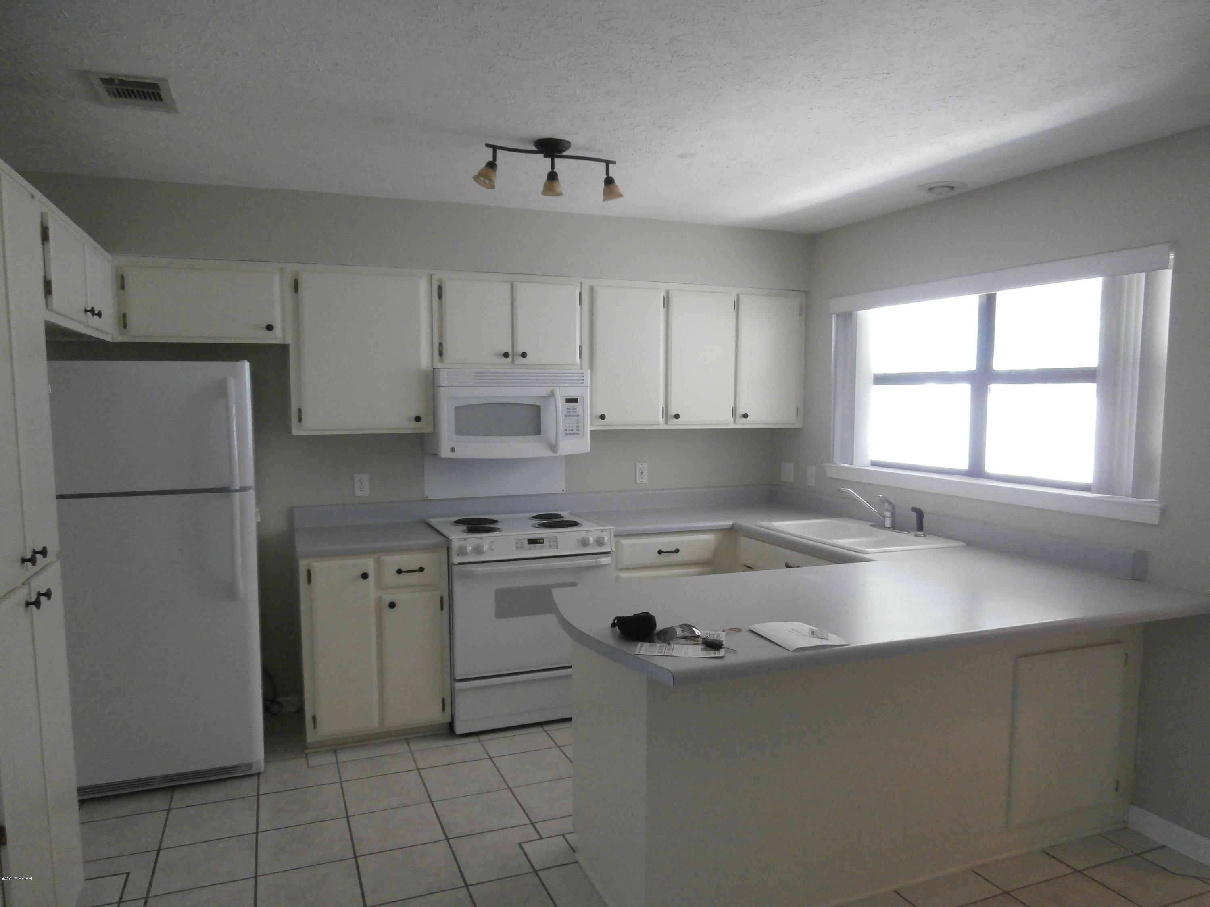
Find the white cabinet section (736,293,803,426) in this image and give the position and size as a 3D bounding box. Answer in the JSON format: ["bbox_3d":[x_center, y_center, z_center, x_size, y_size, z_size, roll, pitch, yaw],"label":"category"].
[{"bbox_3d":[0.873,-0.536,4.855,0.452,0.733,0.326,-2,5,-23],"label":"white cabinet section"}]

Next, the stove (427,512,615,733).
[{"bbox_3d":[-0.432,0.801,4.179,0.776,0.909,0.712,-1,4,-22],"label":"stove"}]

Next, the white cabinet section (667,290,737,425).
[{"bbox_3d":[0.465,-0.525,4.678,0.437,0.733,0.326,-2,5,-23],"label":"white cabinet section"}]

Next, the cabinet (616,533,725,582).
[{"bbox_3d":[0.227,0.798,4.512,0.677,0.853,0.626,-1,4,-22],"label":"cabinet"}]

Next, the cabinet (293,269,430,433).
[{"bbox_3d":[-1.174,-0.478,4.015,0.632,0.759,0.338,-1,4,-22],"label":"cabinet"}]

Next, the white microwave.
[{"bbox_3d":[-0.499,-0.211,4.248,0.765,0.420,0.424,-1,4,-22],"label":"white microwave"}]

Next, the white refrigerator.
[{"bbox_3d":[-1.865,0.464,3.527,0.752,1.667,0.768,-1,4,-22],"label":"white refrigerator"}]

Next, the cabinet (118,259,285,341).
[{"bbox_3d":[-1.782,-0.665,3.757,0.656,0.353,0.338,-1,4,-22],"label":"cabinet"}]

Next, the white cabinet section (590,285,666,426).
[{"bbox_3d":[0.064,-0.514,4.505,0.437,0.733,0.326,-2,5,-23],"label":"white cabinet section"}]

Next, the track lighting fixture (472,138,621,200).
[{"bbox_3d":[-0.186,-0.987,2.896,0.550,0.192,0.151,-1,4,-22],"label":"track lighting fixture"}]

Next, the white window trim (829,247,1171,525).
[{"bbox_3d":[1.573,-0.289,3.685,0.141,0.939,1.828,-1,4,-22],"label":"white window trim"}]

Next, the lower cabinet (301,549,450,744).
[{"bbox_3d":[-1.111,0.829,3.976,0.631,0.848,0.626,-1,4,-22],"label":"lower cabinet"}]

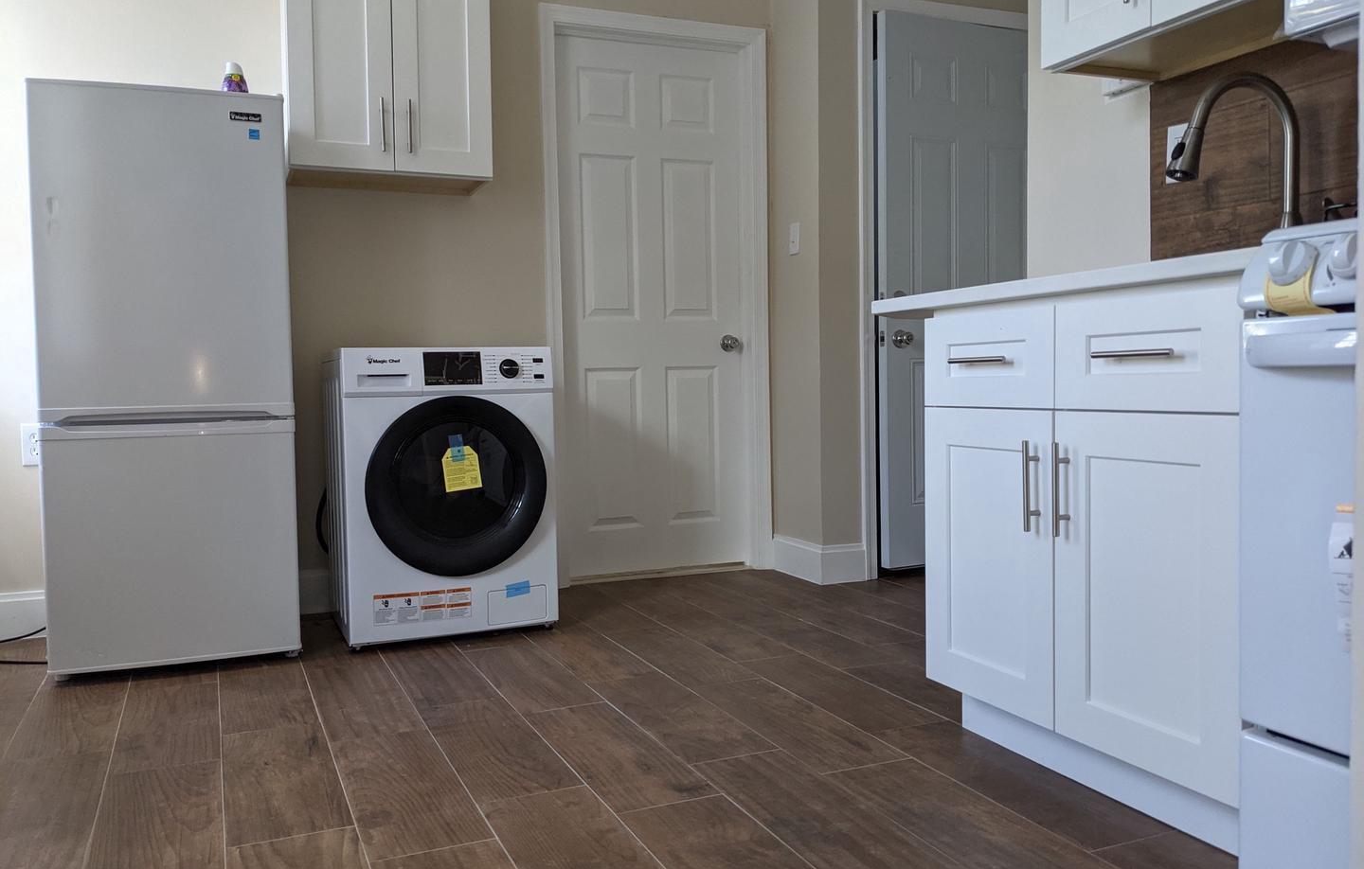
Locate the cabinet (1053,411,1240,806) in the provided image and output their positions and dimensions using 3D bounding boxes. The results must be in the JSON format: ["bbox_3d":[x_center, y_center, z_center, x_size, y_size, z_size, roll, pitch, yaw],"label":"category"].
[{"bbox_3d":[0.724,0.244,1.661,0.022,0.557,0.375,-2,3,-22],"label":"cabinet"}]

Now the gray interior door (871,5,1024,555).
[{"bbox_3d":[1.088,-0.523,4.018,0.780,2.007,0.044,-2,3,-25],"label":"gray interior door"}]

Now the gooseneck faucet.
[{"bbox_3d":[1.023,-0.468,1.962,0.290,0.376,0.065,-2,3,-14],"label":"gooseneck faucet"}]

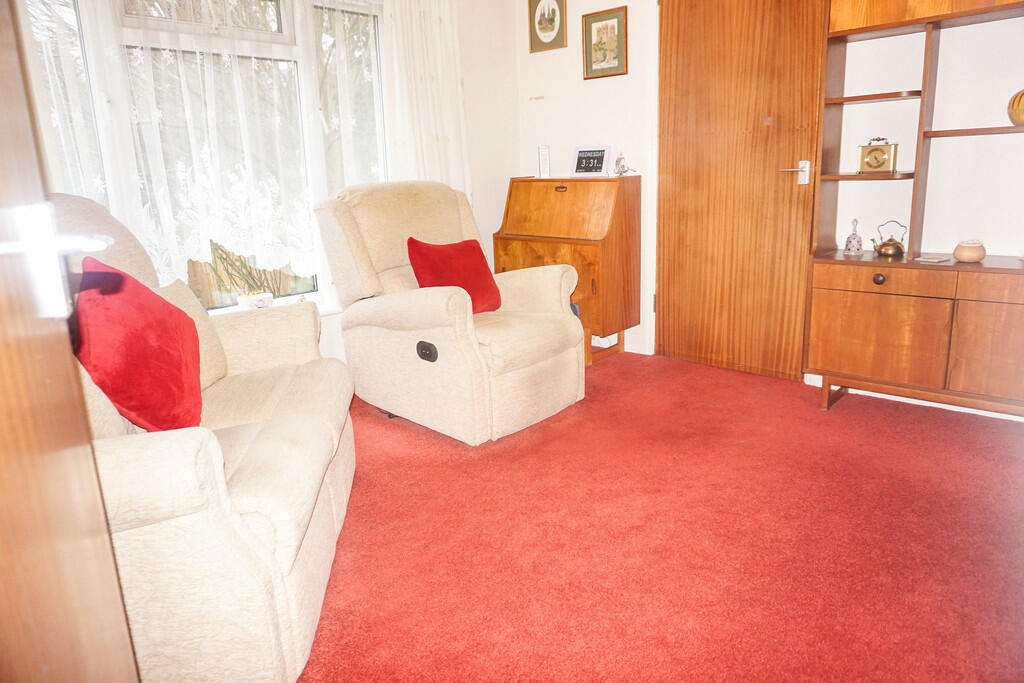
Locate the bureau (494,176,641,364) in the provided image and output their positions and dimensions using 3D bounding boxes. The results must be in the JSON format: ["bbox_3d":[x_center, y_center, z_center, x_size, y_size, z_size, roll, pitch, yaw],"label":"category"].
[{"bbox_3d":[0.303,-0.407,3.830,0.735,0.984,0.380,10,18,41],"label":"bureau"}]

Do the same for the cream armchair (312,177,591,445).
[{"bbox_3d":[-0.286,-0.204,3.047,0.980,1.000,0.720,11,19,43],"label":"cream armchair"}]

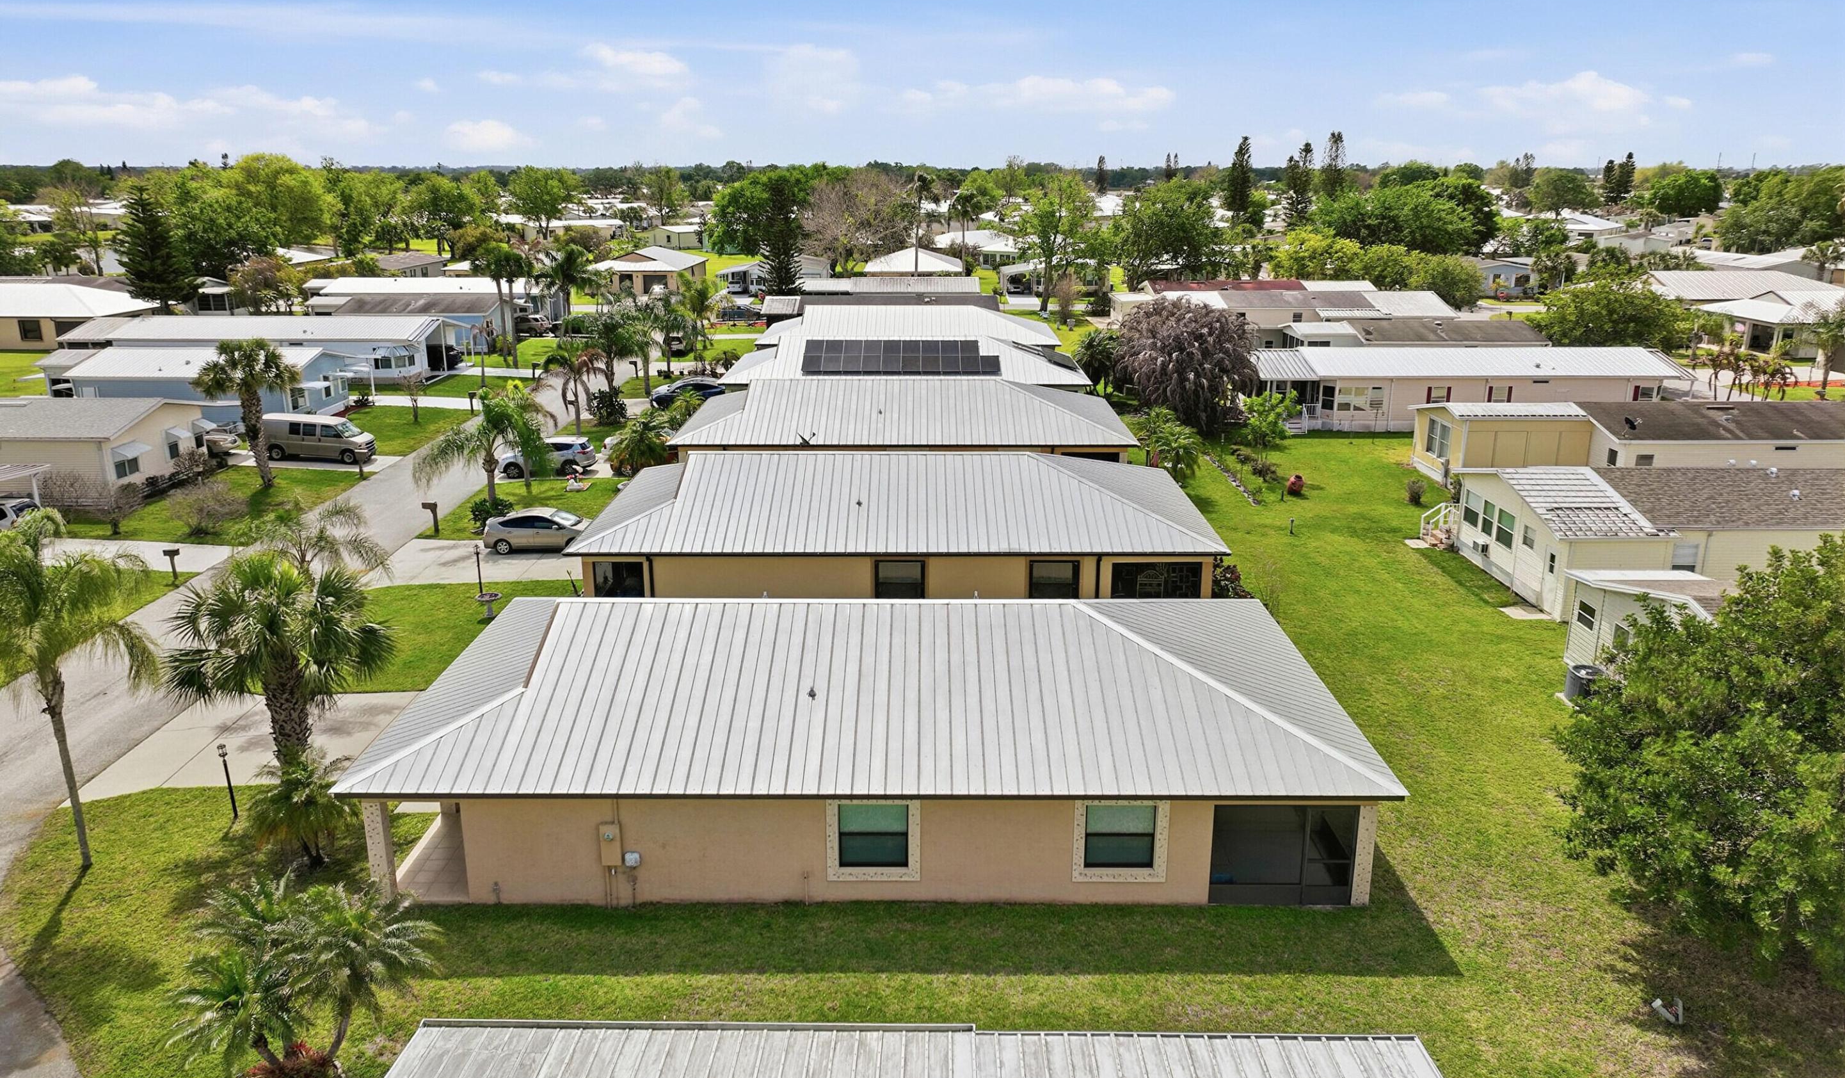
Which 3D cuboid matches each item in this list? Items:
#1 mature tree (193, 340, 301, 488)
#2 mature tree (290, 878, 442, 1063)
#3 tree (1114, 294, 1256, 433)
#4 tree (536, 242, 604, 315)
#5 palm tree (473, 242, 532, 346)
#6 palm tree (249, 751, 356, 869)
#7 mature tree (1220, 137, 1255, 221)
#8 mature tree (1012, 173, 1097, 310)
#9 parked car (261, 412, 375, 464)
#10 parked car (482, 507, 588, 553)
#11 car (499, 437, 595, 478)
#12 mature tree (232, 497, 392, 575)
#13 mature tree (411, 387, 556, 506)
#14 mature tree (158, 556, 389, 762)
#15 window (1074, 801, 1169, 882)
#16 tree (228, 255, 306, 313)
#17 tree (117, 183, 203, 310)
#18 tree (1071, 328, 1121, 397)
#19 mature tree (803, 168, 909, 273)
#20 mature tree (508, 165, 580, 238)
[{"bbox_3d":[-29.483,-5.517,56.370,4.377,6.555,4.246,0,16,0],"label":"mature tree"},{"bbox_3d":[-8.580,6.704,19.752,2.250,2.950,2.200,0,16,0],"label":"mature tree"},{"bbox_3d":[14.101,-9.571,68.550,7.900,7.000,7.500,0,16,0],"label":"tree"},{"bbox_3d":[-32.677,-24.035,119.511,6.130,7.258,5.946,0,16,0],"label":"tree"},{"bbox_3d":[-28.605,-15.867,87.548,4.100,8.500,3.900,0,16,0],"label":"palm tree"},{"bbox_3d":[-12.438,5.478,25.662,2.060,2.390,2.060,0,16,0],"label":"palm tree"},{"bbox_3d":[65.575,-73.384,265.050,6.200,20.000,6.000,0,16,0],"label":"mature tree"},{"bbox_3d":[13.046,-29.342,126.830,8.232,13.415,7.821,0,16,0],"label":"mature tree"},{"bbox_3d":[-28.950,-4.761,60.679,5.500,2.050,1.980,3,16,10],"label":"parked car"},{"bbox_3d":[-13.921,-0.315,47.442,4.450,1.490,1.725,1,16,5],"label":"parked car"},{"bbox_3d":[-18.376,-4.034,62.569,4.590,1.690,1.850,-1,16,-4],"label":"car"},{"bbox_3d":[-18.325,1.047,38.349,4.500,4.574,4.500,0,16,0],"label":"mature tree"},{"bbox_3d":[-17.452,-3.374,50.847,5.403,5.487,4.862,0,16,0],"label":"mature tree"},{"bbox_3d":[-13.376,3.276,26.850,4.340,5.967,4.209,0,16,0],"label":"mature tree"},{"bbox_3d":[3.723,5.639,23.941,1.750,1.740,0.120,0,16,0],"label":"window"},{"bbox_3d":[-64.664,-25.137,126.240,6.860,5.676,6.860,0,16,0],"label":"tree"},{"bbox_3d":[-61.629,-22.078,102.906,5.926,12.673,5.926,0,16,0],"label":"tree"},{"bbox_3d":[10.054,-10.067,74.653,3.000,4.550,3.000,0,16,0],"label":"tree"},{"bbox_3d":[-8.967,-43.068,172.984,14.213,13.920,13.502,0,16,0],"label":"mature tree"},{"bbox_3d":[-73.285,-64.732,247.759,14.251,14.615,13.539,0,16,0],"label":"mature tree"}]

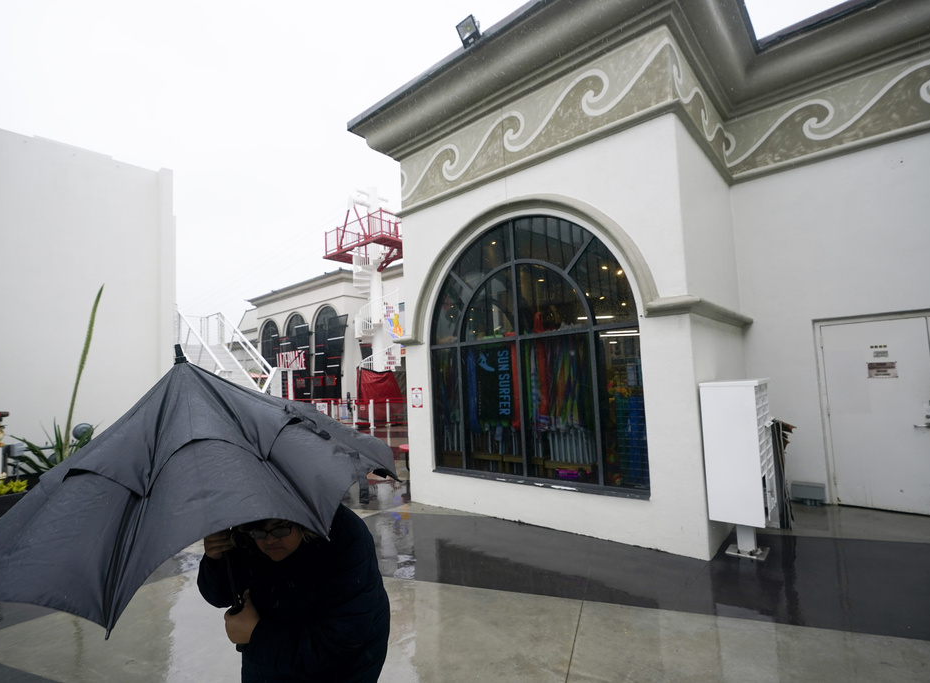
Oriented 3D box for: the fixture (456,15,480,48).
[{"bbox_3d":[0.074,-3.604,5.291,0.250,0.250,0.130,-7,28,44],"label":"fixture"}]

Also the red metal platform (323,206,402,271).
[{"bbox_3d":[-4.044,-4.255,20.924,4.300,2.050,2.950,-6,-5,40],"label":"red metal platform"}]

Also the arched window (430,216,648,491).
[{"bbox_3d":[0.635,0.062,5.501,2.960,3.140,0.200,-6,-5,40],"label":"arched window"}]

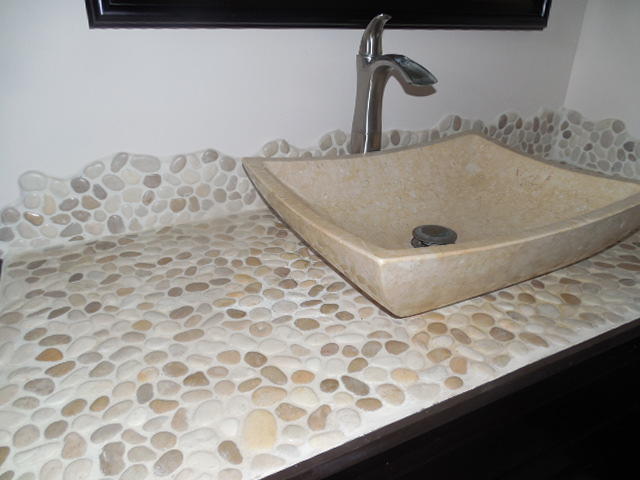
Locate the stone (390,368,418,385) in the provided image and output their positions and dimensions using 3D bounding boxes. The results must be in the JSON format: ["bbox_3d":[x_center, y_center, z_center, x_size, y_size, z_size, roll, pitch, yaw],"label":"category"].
[{"bbox_3d":[0.088,0.143,0.479,0.027,0.010,0.019,11,28,21],"label":"stone"}]

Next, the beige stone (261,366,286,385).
[{"bbox_3d":[-0.046,0.142,0.479,0.015,0.010,0.034,-23,34,-38],"label":"beige stone"}]

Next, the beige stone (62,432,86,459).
[{"bbox_3d":[-0.211,0.181,0.401,0.018,0.010,0.031,-9,28,-17],"label":"beige stone"}]

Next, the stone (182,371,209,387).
[{"bbox_3d":[-0.126,0.147,0.470,0.021,0.010,0.024,-16,31,-30],"label":"stone"}]

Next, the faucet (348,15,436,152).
[{"bbox_3d":[0.114,-0.195,0.782,0.058,0.335,0.182,-12,29,-24],"label":"faucet"}]

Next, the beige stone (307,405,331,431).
[{"bbox_3d":[-0.001,0.167,0.429,0.018,0.010,0.031,7,27,13],"label":"beige stone"}]

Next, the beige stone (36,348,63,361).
[{"bbox_3d":[-0.291,0.129,0.505,0.032,0.010,0.019,5,27,10],"label":"beige stone"}]

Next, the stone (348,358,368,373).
[{"bbox_3d":[0.039,0.136,0.493,0.026,0.010,0.017,-9,28,-17],"label":"stone"}]

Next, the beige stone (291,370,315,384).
[{"bbox_3d":[-0.017,0.144,0.475,0.024,0.010,0.020,5,27,9],"label":"beige stone"}]

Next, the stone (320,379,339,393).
[{"bbox_3d":[0.010,0.149,0.465,0.019,0.010,0.018,-10,28,-19],"label":"stone"}]

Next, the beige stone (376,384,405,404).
[{"bbox_3d":[0.071,0.154,0.456,0.029,0.010,0.023,19,32,33],"label":"beige stone"}]

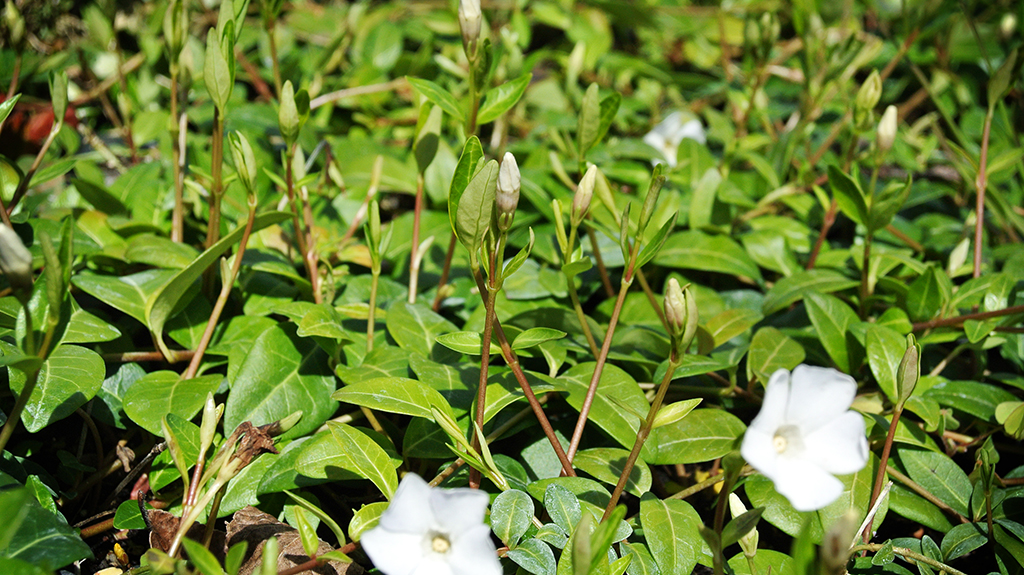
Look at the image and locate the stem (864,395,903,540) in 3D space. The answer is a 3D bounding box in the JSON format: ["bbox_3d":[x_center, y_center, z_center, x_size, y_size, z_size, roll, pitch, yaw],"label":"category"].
[{"bbox_3d":[0.085,0.041,0.480,0.002,0.034,0.002,14,17,0],"label":"stem"}]

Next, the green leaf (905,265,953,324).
[{"bbox_3d":[0.130,0.002,0.660,0.013,0.019,0.004,14,-12,3],"label":"green leaf"}]

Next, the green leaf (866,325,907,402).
[{"bbox_3d":[0.098,0.020,0.550,0.011,0.022,0.004,-12,-27,-1],"label":"green leaf"}]

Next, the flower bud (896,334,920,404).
[{"bbox_3d":[0.088,0.018,0.470,0.005,0.016,0.005,10,17,0],"label":"flower bud"}]

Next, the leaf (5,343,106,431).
[{"bbox_3d":[-0.116,0.025,0.535,0.024,0.006,0.026,9,54,-3],"label":"leaf"}]

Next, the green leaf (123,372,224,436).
[{"bbox_3d":[-0.089,0.031,0.555,0.025,0.005,0.026,7,37,5],"label":"green leaf"}]

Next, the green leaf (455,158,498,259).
[{"bbox_3d":[-0.008,-0.019,0.495,0.009,0.024,0.004,14,6,7],"label":"green leaf"}]

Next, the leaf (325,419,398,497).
[{"bbox_3d":[-0.034,0.039,0.475,0.012,0.005,0.029,-22,50,-20],"label":"leaf"}]

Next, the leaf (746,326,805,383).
[{"bbox_3d":[0.074,0.019,0.590,0.015,0.005,0.020,17,46,12],"label":"leaf"}]

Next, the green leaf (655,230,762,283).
[{"bbox_3d":[0.059,-0.009,0.629,0.033,0.006,0.015,7,41,8],"label":"green leaf"}]

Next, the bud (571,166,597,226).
[{"bbox_3d":[0.018,-0.023,0.530,0.005,0.017,0.005,17,14,0],"label":"bud"}]

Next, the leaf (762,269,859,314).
[{"bbox_3d":[0.085,0.001,0.600,0.028,0.006,0.013,-11,31,-7],"label":"leaf"}]

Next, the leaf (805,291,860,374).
[{"bbox_3d":[0.086,0.012,0.567,0.013,0.004,0.028,-8,54,-24],"label":"leaf"}]

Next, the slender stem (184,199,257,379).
[{"bbox_3d":[-0.078,0.001,0.567,0.003,0.052,0.003,22,11,0],"label":"slender stem"}]

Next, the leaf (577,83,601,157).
[{"bbox_3d":[0.024,-0.051,0.648,0.006,0.023,0.004,7,18,0],"label":"leaf"}]

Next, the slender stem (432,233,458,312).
[{"bbox_3d":[-0.018,-0.004,0.585,0.002,0.024,0.002,16,17,0],"label":"slender stem"}]

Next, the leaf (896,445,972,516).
[{"bbox_3d":[0.097,0.045,0.485,0.014,0.004,0.027,-25,47,-26],"label":"leaf"}]

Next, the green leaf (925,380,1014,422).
[{"bbox_3d":[0.118,0.029,0.545,0.025,0.004,0.011,10,42,7],"label":"green leaf"}]

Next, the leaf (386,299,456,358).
[{"bbox_3d":[-0.026,0.012,0.595,0.018,0.004,0.024,-18,42,-12],"label":"leaf"}]

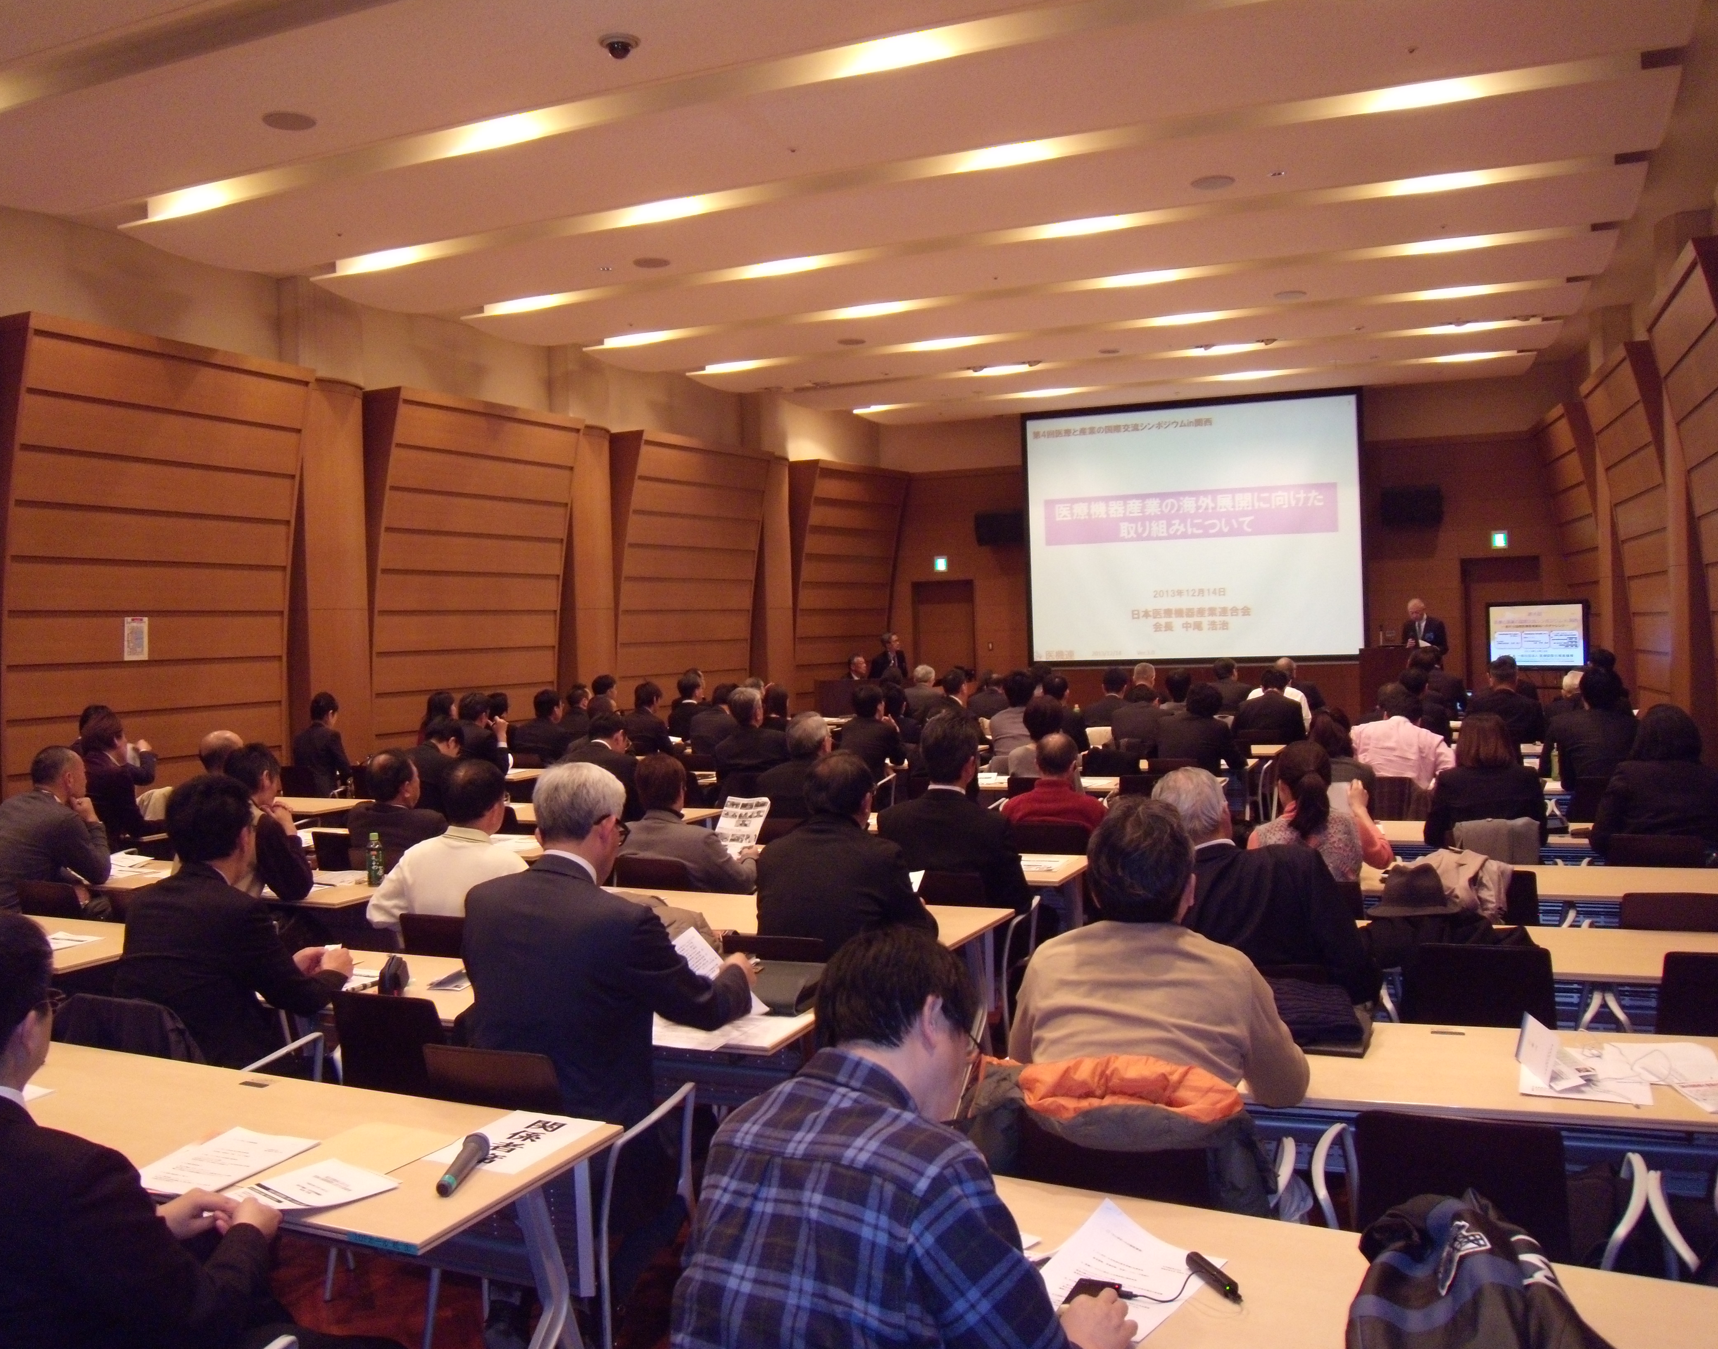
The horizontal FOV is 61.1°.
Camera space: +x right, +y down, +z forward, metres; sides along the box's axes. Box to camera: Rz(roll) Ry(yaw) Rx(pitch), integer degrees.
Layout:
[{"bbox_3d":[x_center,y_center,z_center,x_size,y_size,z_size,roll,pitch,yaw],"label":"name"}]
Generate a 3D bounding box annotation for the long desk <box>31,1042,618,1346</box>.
[{"bbox_3d":[-1.396,1.253,2.943,1.800,0.720,0.600,0,2,23],"label":"long desk"}]

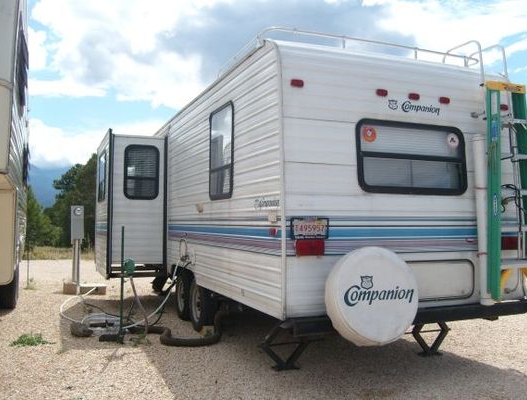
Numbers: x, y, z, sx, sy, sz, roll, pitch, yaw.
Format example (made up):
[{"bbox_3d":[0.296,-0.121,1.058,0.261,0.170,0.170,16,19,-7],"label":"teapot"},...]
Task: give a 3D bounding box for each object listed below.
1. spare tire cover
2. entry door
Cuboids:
[{"bbox_3d":[0.833,0.726,4.097,0.720,0.720,0.190,1,-3,-22],"label":"spare tire cover"},{"bbox_3d":[-1.850,0.065,7.963,0.822,2.061,0.060,1,-3,-22],"label":"entry door"}]

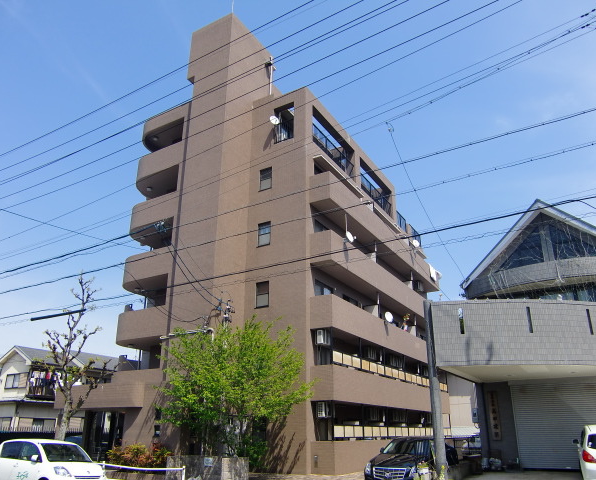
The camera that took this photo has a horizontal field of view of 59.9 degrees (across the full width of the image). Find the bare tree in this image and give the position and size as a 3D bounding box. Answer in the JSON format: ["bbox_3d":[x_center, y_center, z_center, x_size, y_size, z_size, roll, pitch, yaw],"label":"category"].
[{"bbox_3d":[-7.382,4.455,17.169,2.518,6.798,2.417,9,-22,-21],"label":"bare tree"}]

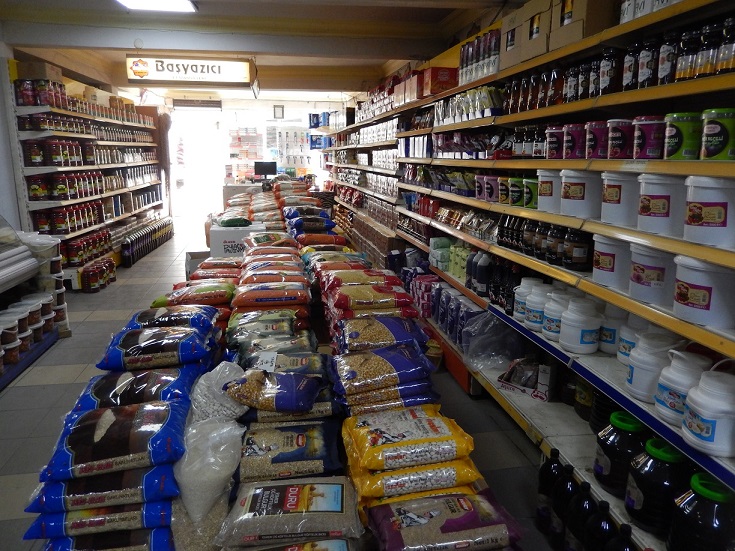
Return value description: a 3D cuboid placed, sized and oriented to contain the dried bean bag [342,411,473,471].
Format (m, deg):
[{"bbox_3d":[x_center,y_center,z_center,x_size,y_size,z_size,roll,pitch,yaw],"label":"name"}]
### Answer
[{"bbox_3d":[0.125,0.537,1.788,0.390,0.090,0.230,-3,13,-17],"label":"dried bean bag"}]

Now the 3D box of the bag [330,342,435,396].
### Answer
[{"bbox_3d":[0.065,0.452,2.573,0.440,0.075,0.320,-5,13,-20],"label":"bag"}]

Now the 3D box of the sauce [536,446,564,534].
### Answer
[{"bbox_3d":[0.795,0.922,2.289,0.115,0.366,0.115,-8,15,-31],"label":"sauce"}]

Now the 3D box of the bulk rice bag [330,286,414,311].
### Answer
[{"bbox_3d":[0.016,0.131,3.105,0.450,0.090,0.290,-3,13,-11],"label":"bulk rice bag"}]

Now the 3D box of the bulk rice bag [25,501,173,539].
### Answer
[{"bbox_3d":[-0.782,0.657,1.635,0.405,0.093,0.280,-2,13,-9],"label":"bulk rice bag"}]

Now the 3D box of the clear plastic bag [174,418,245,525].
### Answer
[{"bbox_3d":[-0.545,0.666,1.832,0.230,0.150,0.380,-3,31,-11],"label":"clear plastic bag"}]

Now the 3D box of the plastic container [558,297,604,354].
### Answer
[{"bbox_3d":[1.097,0.259,2.719,0.190,0.239,0.190,-5,13,-21],"label":"plastic container"}]

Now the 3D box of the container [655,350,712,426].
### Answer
[{"bbox_3d":[1.075,0.372,1.781,0.174,0.205,0.174,-9,16,-36],"label":"container"}]

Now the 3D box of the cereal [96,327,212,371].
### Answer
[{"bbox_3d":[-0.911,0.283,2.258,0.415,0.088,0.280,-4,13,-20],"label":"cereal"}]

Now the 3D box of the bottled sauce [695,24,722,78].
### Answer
[{"bbox_3d":[1.015,-0.660,1.571,0.068,0.146,0.068,-9,16,-36],"label":"bottled sauce"}]

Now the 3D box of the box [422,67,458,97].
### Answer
[{"bbox_3d":[0.582,-1.512,4.192,0.215,0.205,0.205,-1,13,-10],"label":"box"}]

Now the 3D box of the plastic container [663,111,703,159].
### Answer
[{"bbox_3d":[1.161,-0.503,1.932,0.116,0.166,0.116,-3,13,-14],"label":"plastic container"}]

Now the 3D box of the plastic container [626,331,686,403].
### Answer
[{"bbox_3d":[1.034,0.326,1.907,0.172,0.205,0.172,3,13,10],"label":"plastic container"}]

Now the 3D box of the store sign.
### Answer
[{"bbox_3d":[-2.150,-2.486,6.482,1.428,0.319,0.140,-3,13,-11],"label":"store sign"}]

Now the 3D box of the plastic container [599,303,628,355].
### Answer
[{"bbox_3d":[1.268,0.263,2.703,0.190,0.239,0.190,-5,14,-23],"label":"plastic container"}]

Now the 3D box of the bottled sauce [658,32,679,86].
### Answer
[{"bbox_3d":[0.985,-0.704,1.731,0.054,0.162,0.054,-9,16,-36],"label":"bottled sauce"}]

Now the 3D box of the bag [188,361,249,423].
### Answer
[{"bbox_3d":[-0.512,0.418,1.850,0.220,0.210,0.200,-2,13,-9],"label":"bag"}]

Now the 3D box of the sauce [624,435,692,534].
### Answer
[{"bbox_3d":[0.961,0.688,1.746,0.178,0.270,0.178,-1,13,-10],"label":"sauce"}]

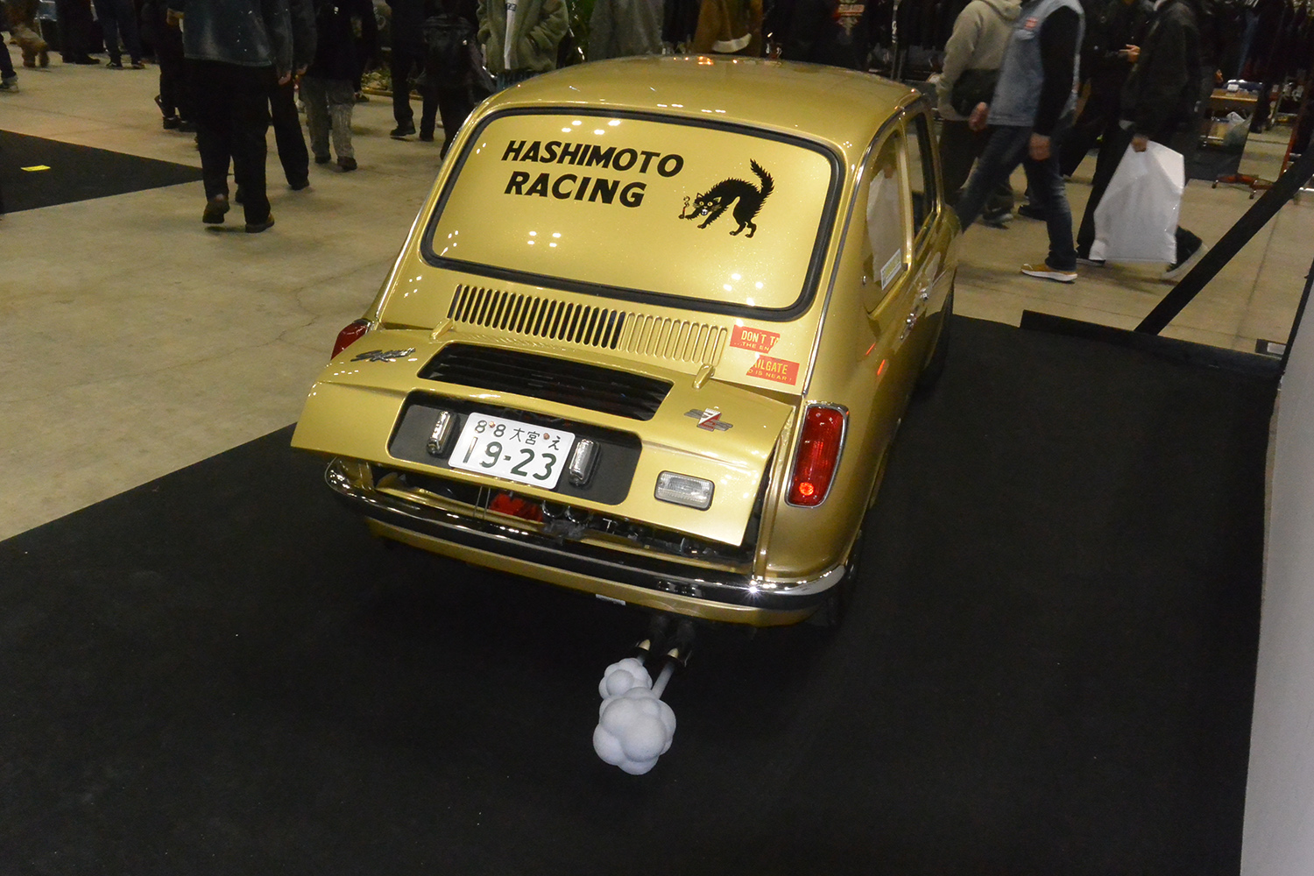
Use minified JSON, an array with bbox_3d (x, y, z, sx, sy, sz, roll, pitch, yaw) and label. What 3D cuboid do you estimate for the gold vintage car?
[{"bbox_3d":[0.244,-0.555,3.455,1.300,1.320,3.040,11,25,17],"label":"gold vintage car"}]

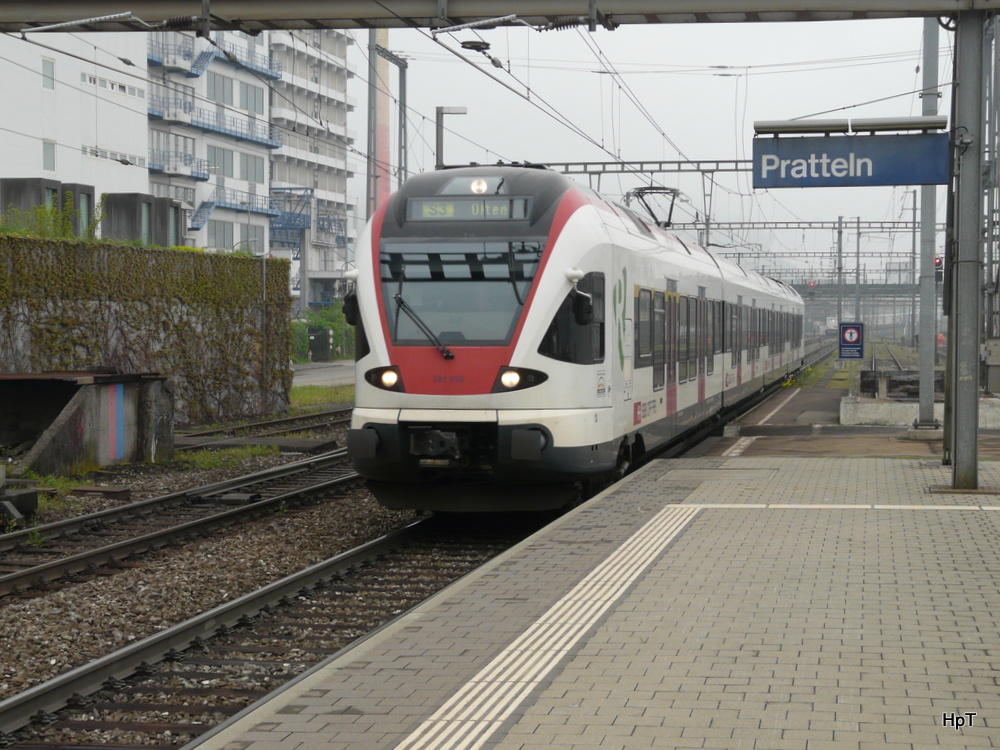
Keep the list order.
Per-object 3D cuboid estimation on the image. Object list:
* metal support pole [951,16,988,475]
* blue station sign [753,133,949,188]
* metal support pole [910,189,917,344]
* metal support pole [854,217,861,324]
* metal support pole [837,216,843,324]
[{"bbox_3d":[5.020,-1.344,21.414,0.280,5.120,0.280,0,2,11],"label":"metal support pole"},{"bbox_3d":[3.807,-2.330,21.683,2.094,0.553,0.100,1,2,14],"label":"blue station sign"},{"bbox_3d":[37.295,-9.658,179.811,0.250,14.174,0.250,0,2,11],"label":"metal support pole"},{"bbox_3d":[39.834,-10.521,221.811,0.270,14.142,0.270,0,2,11],"label":"metal support pole"},{"bbox_3d":[16.370,-4.146,95.907,0.200,6.995,0.200,0,2,11],"label":"metal support pole"}]

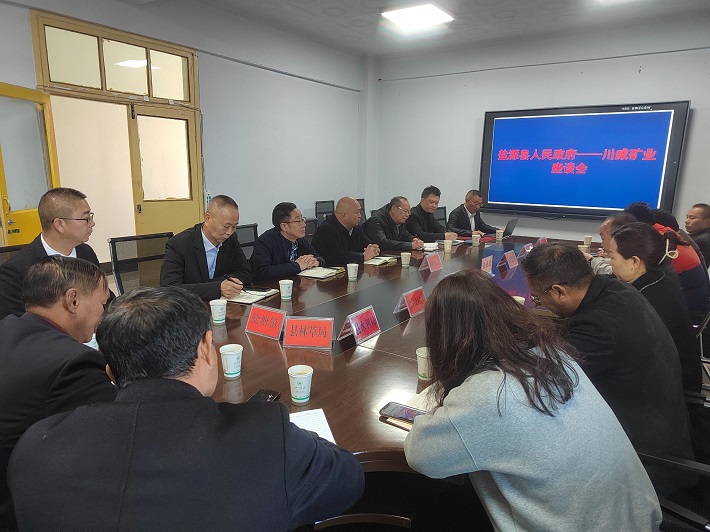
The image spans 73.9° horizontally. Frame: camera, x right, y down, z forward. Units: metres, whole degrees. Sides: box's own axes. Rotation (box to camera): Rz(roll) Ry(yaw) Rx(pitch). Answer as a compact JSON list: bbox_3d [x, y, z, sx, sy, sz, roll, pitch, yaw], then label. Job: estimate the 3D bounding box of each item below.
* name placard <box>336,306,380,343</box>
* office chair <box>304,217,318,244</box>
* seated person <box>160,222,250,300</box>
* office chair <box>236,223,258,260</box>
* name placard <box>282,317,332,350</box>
[{"bbox_3d":[0.024,0.249,2.043,0.100,0.111,0.198,8,13,31],"label":"name placard"},{"bbox_3d":[-0.276,0.123,4.173,0.600,0.980,0.570,9,14,32],"label":"office chair"},{"bbox_3d":[-0.804,0.247,2.856,0.550,1.250,0.680,-10,16,-44],"label":"seated person"},{"bbox_3d":[-0.713,0.259,3.468,0.600,1.000,0.560,10,14,35],"label":"office chair"},{"bbox_3d":[-0.184,0.266,1.935,0.198,0.111,0.100,2,11,6],"label":"name placard"}]

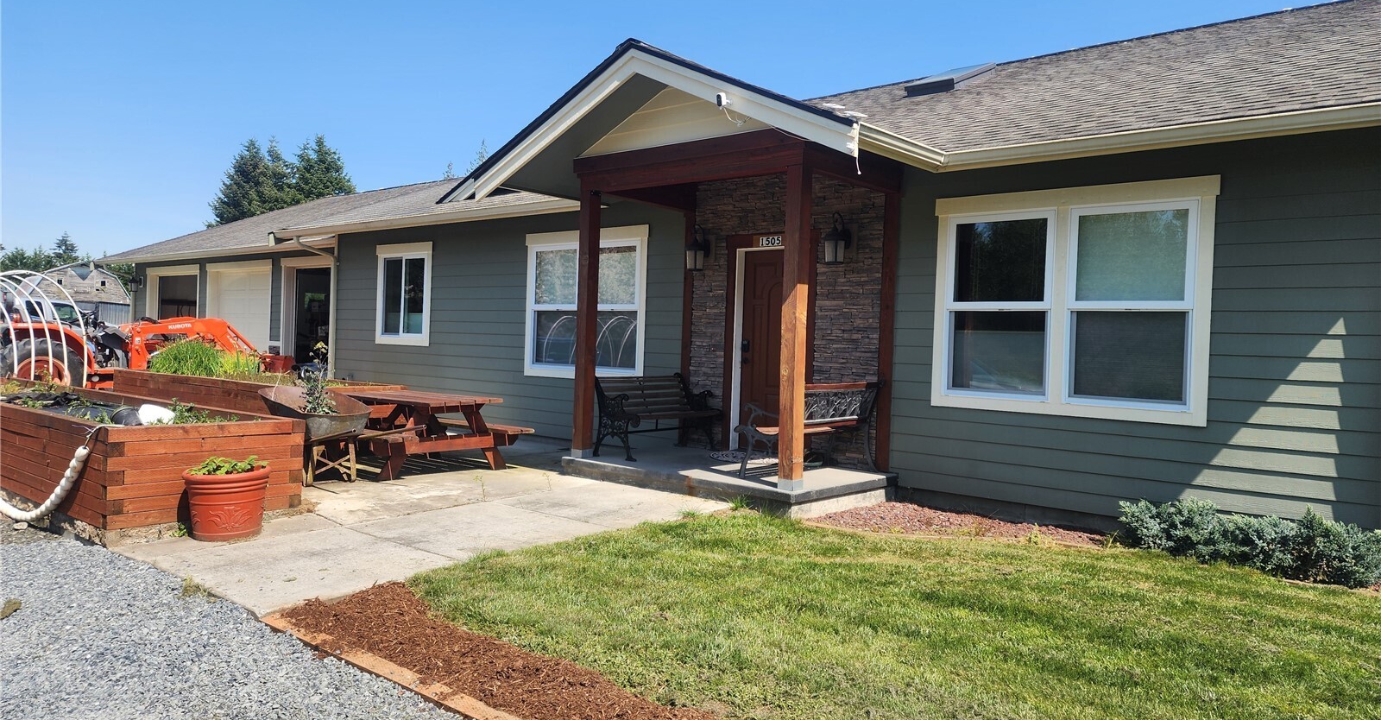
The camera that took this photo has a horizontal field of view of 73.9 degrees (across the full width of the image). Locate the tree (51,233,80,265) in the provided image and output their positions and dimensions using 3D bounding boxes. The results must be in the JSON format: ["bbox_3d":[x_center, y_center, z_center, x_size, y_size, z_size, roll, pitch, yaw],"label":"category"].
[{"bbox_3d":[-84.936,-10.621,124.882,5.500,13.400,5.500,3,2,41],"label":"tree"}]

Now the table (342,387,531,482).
[{"bbox_3d":[-2.715,0.707,9.030,1.740,0.705,1.520,3,2,42],"label":"table"}]

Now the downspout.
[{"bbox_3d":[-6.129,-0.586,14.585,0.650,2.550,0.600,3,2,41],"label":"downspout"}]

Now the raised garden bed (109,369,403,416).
[{"bbox_3d":[-5.461,0.548,11.352,4.300,0.680,1.330,3,2,36],"label":"raised garden bed"}]

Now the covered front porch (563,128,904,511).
[{"bbox_3d":[0.367,-0.346,8.338,2.620,2.960,1.700,3,2,41],"label":"covered front porch"}]

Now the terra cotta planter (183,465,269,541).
[{"bbox_3d":[-2.927,0.915,5.802,0.500,0.430,0.500,3,2,41],"label":"terra cotta planter"}]

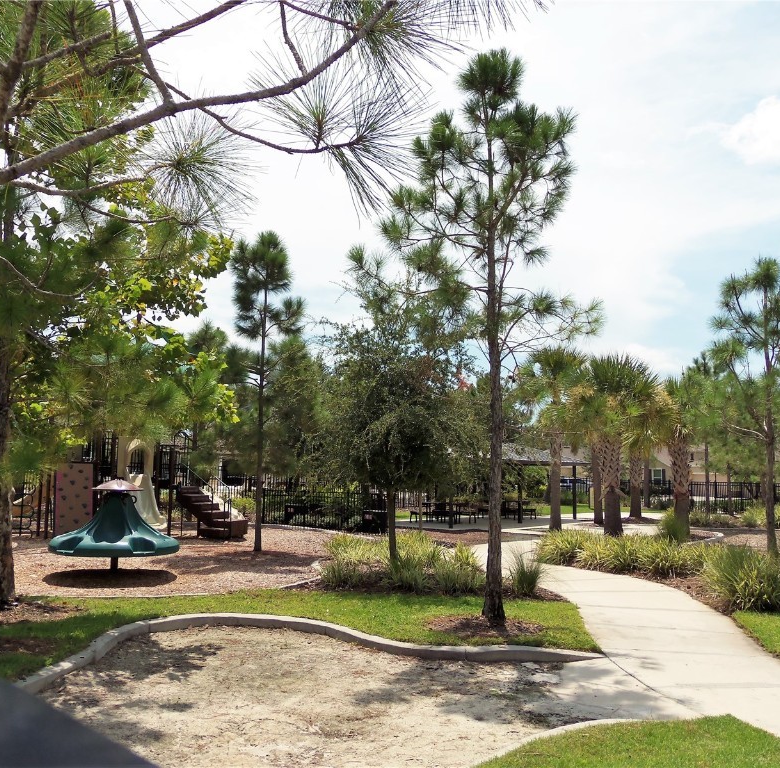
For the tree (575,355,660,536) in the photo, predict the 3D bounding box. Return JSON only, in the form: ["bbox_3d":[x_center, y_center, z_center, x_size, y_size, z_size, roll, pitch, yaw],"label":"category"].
[{"bbox_3d":[6.354,1.683,21.481,2.402,5.071,2.402,1,-7,0],"label":"tree"}]

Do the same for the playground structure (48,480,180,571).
[{"bbox_3d":[-4.520,2.329,12.730,2.185,1.485,2.185,1,-7,0],"label":"playground structure"}]

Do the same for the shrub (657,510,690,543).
[{"bbox_3d":[6.952,3.518,18.860,0.834,0.821,0.834,1,-7,0],"label":"shrub"}]

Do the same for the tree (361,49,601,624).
[{"bbox_3d":[1.058,-0.698,8.892,2.752,6.710,2.614,1,-7,0],"label":"tree"}]

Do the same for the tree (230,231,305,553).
[{"bbox_3d":[-2.634,0.077,16.405,1.621,6.866,1.621,1,-7,0],"label":"tree"}]

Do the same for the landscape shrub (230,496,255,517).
[{"bbox_3d":[-5.148,4.310,26.845,0.838,0.759,0.838,1,-7,0],"label":"landscape shrub"}]

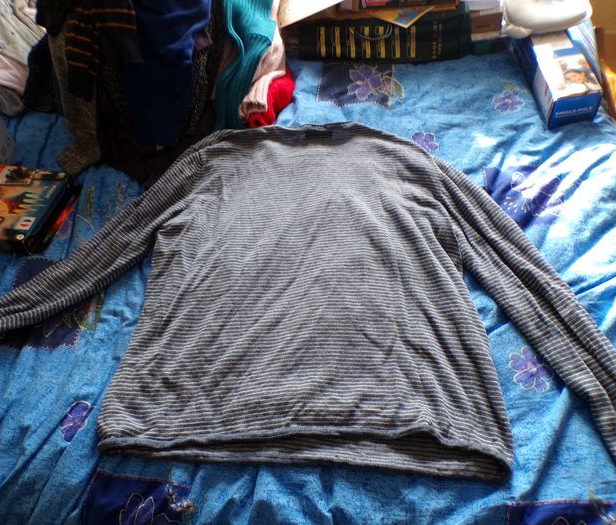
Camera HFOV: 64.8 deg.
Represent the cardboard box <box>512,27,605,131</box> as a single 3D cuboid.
[{"bbox_3d":[0.526,-0.418,1.035,0.086,0.079,0.280,-8,57,12],"label":"cardboard box"}]

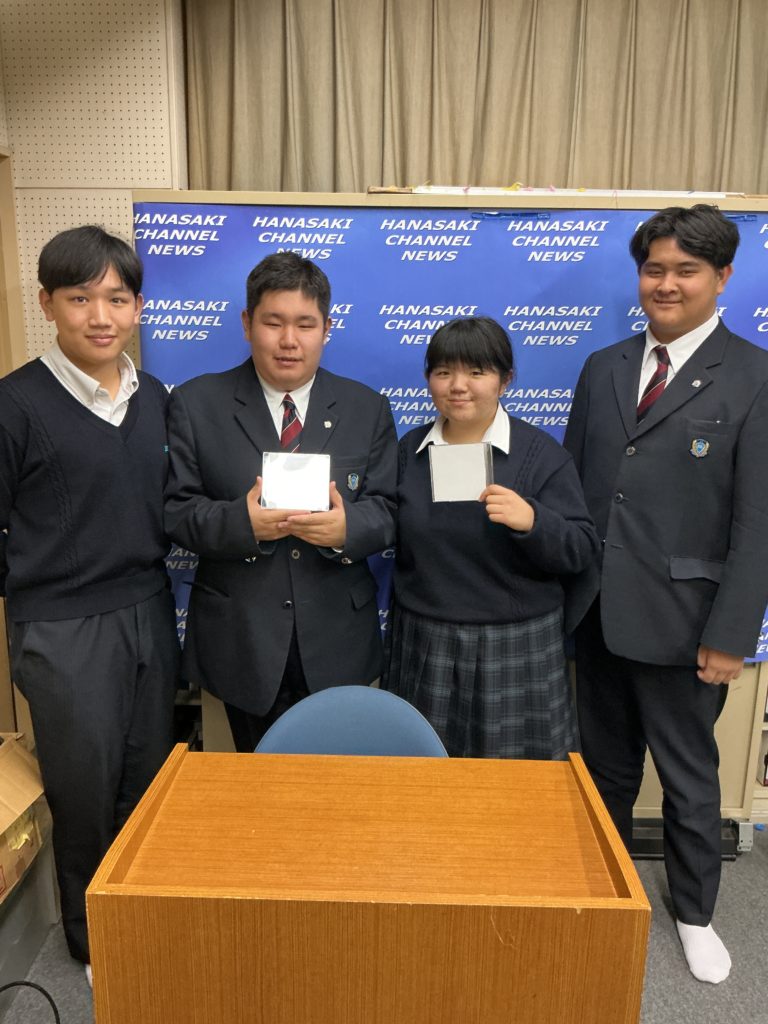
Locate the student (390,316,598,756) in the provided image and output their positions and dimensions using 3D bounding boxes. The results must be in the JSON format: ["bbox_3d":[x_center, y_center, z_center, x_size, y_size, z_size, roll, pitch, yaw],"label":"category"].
[{"bbox_3d":[0.235,0.313,2.030,0.490,1.510,0.360,4,13,12],"label":"student"}]

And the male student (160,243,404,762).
[{"bbox_3d":[-0.229,0.251,1.987,0.520,1.635,0.380,0,13,-6],"label":"male student"}]

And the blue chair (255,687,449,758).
[{"bbox_3d":[-0.073,0.773,1.655,0.480,0.770,0.520,2,13,5],"label":"blue chair"}]

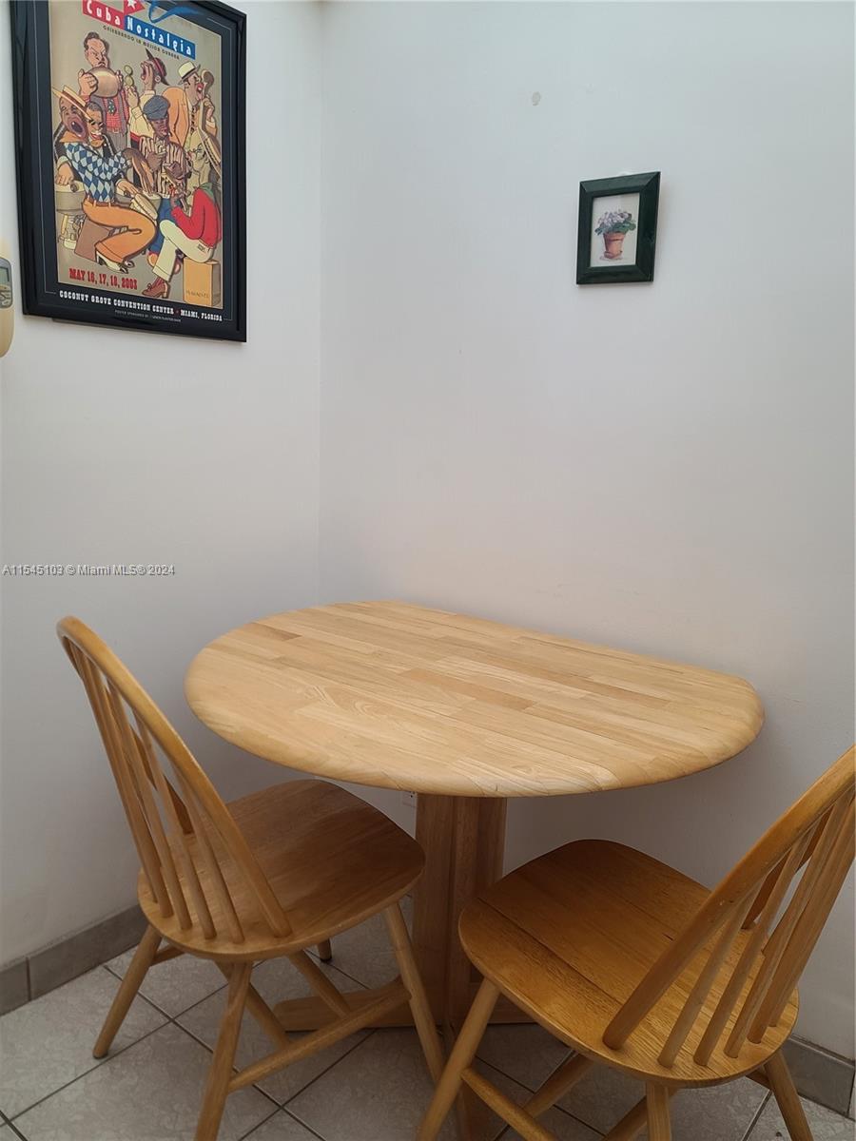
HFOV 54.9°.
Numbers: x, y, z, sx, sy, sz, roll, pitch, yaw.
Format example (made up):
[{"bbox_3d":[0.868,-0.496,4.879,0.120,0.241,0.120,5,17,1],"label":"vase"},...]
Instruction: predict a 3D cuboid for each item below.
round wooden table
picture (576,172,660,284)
[{"bbox_3d":[-0.028,0.533,1.439,1.020,0.740,0.776,10,13,38],"label":"round wooden table"},{"bbox_3d":[0.337,-0.608,1.476,0.150,0.178,0.020,10,13,38],"label":"picture"}]

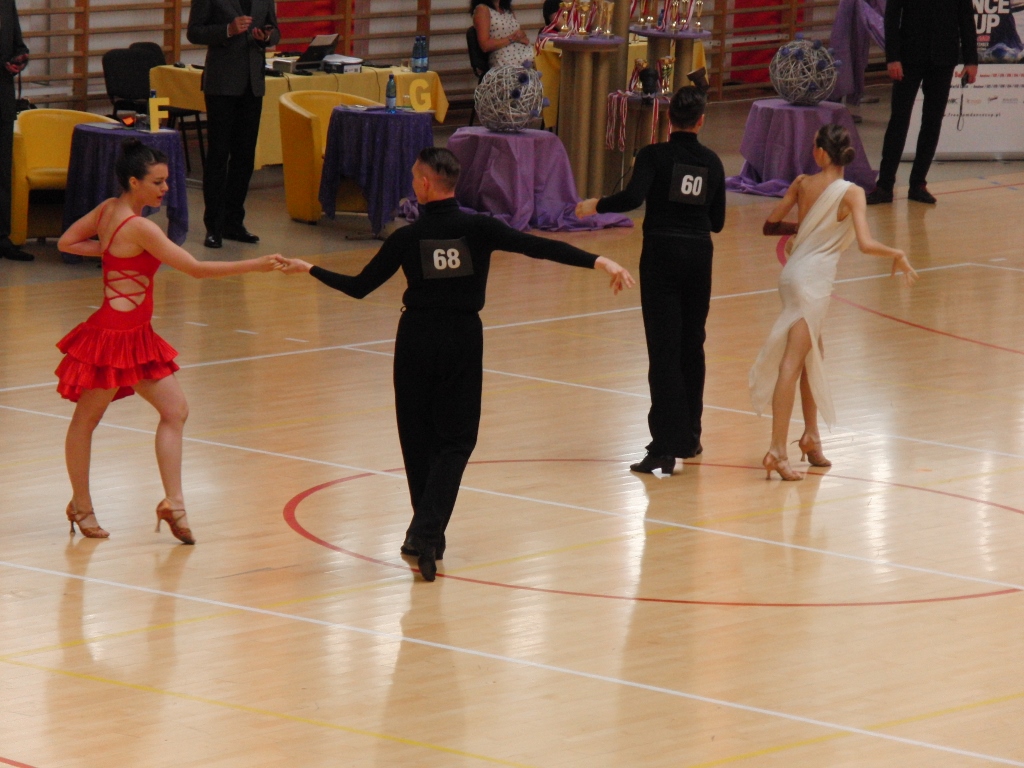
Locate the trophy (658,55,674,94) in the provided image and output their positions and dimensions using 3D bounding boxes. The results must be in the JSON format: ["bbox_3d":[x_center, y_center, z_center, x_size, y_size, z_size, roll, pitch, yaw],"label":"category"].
[{"bbox_3d":[0.973,-1.948,43.200,0.100,0.240,0.095,3,8,0],"label":"trophy"}]

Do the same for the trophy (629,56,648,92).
[{"bbox_3d":[0.799,-1.948,43.200,0.105,0.215,0.095,3,8,0],"label":"trophy"}]

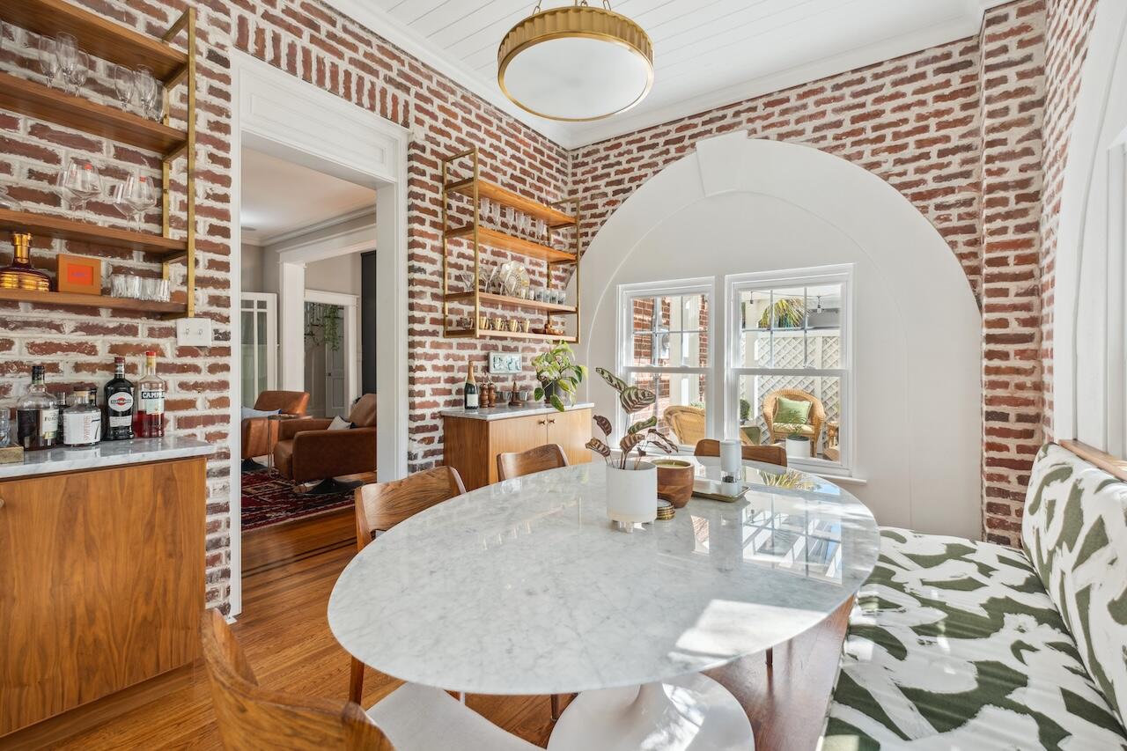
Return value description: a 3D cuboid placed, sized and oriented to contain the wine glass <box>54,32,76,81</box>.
[{"bbox_3d":[-1.701,-1.044,1.609,0.062,0.230,0.062,1,1,37],"label":"wine glass"}]

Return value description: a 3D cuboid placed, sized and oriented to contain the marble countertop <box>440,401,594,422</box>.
[{"bbox_3d":[-0.270,0.238,3.316,0.470,0.026,1.170,1,1,37],"label":"marble countertop"}]

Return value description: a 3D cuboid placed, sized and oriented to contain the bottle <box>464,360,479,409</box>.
[{"bbox_3d":[-0.592,0.060,3.020,0.088,0.303,0.088,0,1,-23],"label":"bottle"}]

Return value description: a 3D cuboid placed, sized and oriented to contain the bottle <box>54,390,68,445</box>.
[{"bbox_3d":[-1.841,0.152,1.723,0.055,0.192,0.055,1,1,37],"label":"bottle"}]

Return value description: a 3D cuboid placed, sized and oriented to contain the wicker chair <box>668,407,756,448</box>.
[{"bbox_3d":[1.410,0.610,4.500,0.800,0.820,0.740,0,1,30],"label":"wicker chair"}]

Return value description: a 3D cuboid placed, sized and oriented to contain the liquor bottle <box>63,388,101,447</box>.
[{"bbox_3d":[-1.734,0.147,1.693,0.093,0.205,0.093,1,1,37],"label":"liquor bottle"}]

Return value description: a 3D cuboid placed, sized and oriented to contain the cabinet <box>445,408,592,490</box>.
[{"bbox_3d":[-0.280,0.679,3.330,0.450,0.856,1.130,1,1,37],"label":"cabinet"}]

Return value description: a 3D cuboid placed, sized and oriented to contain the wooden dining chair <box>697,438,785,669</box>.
[{"bbox_3d":[0.760,0.710,2.130,0.480,0.770,0.520,0,1,37],"label":"wooden dining chair"}]

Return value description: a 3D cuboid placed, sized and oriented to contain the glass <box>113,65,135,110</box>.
[{"bbox_3d":[-1.530,-0.980,1.634,0.058,0.195,0.058,0,1,38],"label":"glass"}]

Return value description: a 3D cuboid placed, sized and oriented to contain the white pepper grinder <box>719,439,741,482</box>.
[{"bbox_3d":[0.647,0.331,1.815,0.077,0.152,0.077,1,1,37],"label":"white pepper grinder"}]

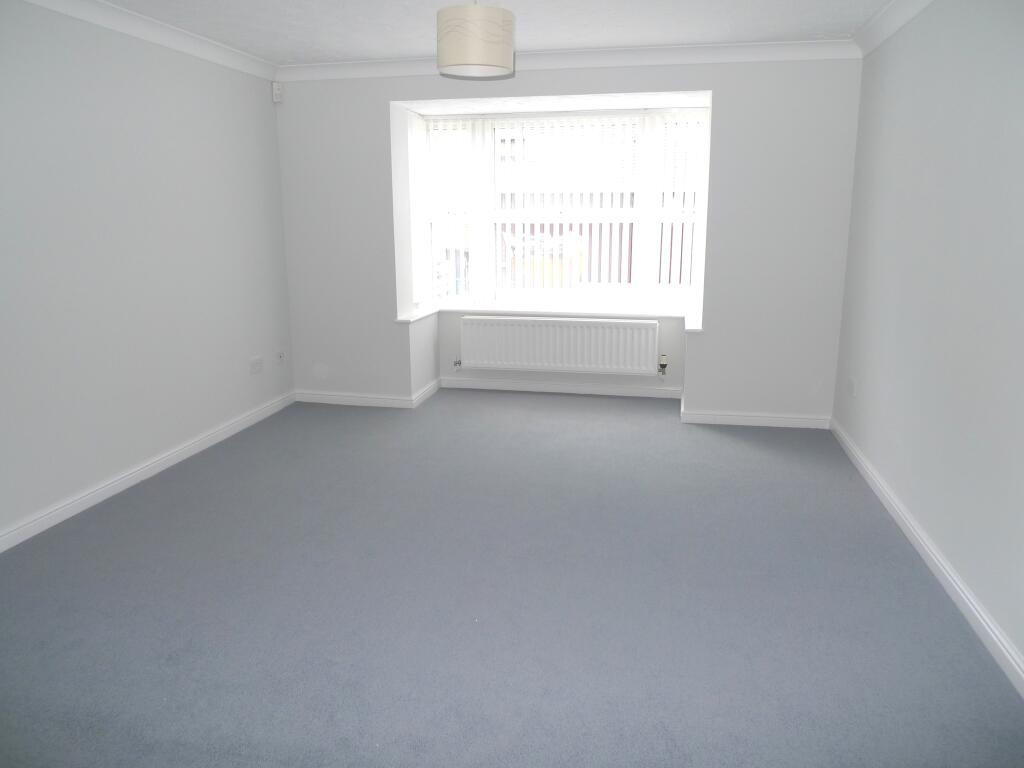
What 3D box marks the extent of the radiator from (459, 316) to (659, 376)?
[{"bbox_3d":[0.364,-0.309,5.615,1.555,0.428,0.090,3,14,12],"label":"radiator"}]

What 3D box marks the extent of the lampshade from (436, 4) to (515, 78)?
[{"bbox_3d":[-0.141,-1.347,2.816,0.300,0.202,0.300,0,13,0],"label":"lampshade"}]

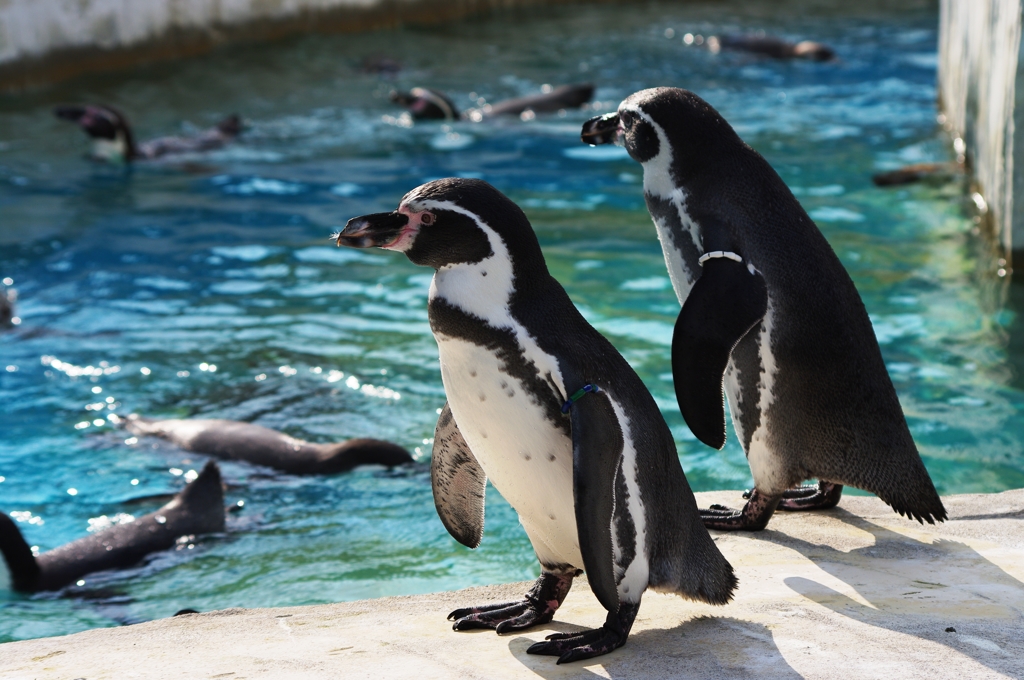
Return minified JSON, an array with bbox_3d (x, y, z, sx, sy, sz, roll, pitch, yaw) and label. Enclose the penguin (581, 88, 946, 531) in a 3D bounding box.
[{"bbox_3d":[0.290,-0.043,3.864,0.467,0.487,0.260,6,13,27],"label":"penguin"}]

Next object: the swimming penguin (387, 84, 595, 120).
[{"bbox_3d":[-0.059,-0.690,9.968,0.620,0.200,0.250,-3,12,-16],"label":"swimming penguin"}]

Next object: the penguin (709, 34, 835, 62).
[{"bbox_3d":[0.904,-1.008,11.583,0.520,0.170,0.250,5,13,24],"label":"penguin"}]

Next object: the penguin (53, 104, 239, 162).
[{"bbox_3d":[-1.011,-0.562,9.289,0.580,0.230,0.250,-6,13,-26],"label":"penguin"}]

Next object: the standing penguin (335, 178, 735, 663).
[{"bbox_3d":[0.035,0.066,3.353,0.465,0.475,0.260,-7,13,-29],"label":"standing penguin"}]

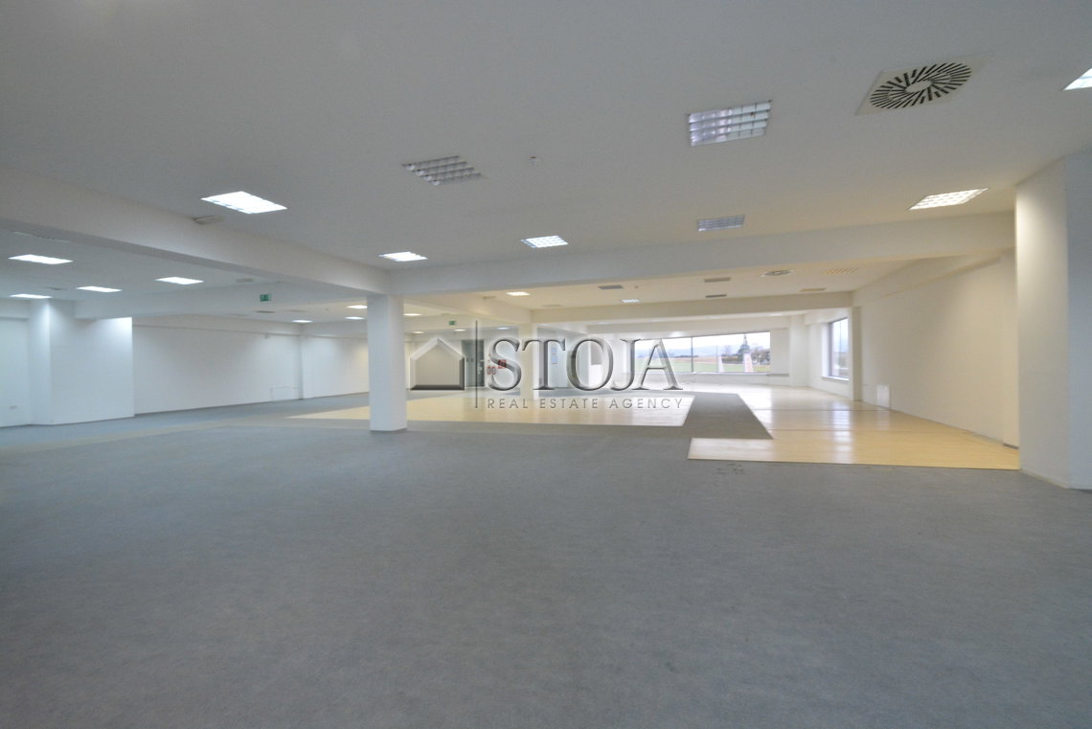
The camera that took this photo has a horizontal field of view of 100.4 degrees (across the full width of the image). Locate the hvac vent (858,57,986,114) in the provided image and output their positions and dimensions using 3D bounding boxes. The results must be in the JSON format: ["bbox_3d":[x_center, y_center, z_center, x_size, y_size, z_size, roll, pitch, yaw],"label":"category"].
[{"bbox_3d":[2.700,-2.030,3.317,0.600,0.050,0.600,-1,1,19],"label":"hvac vent"}]

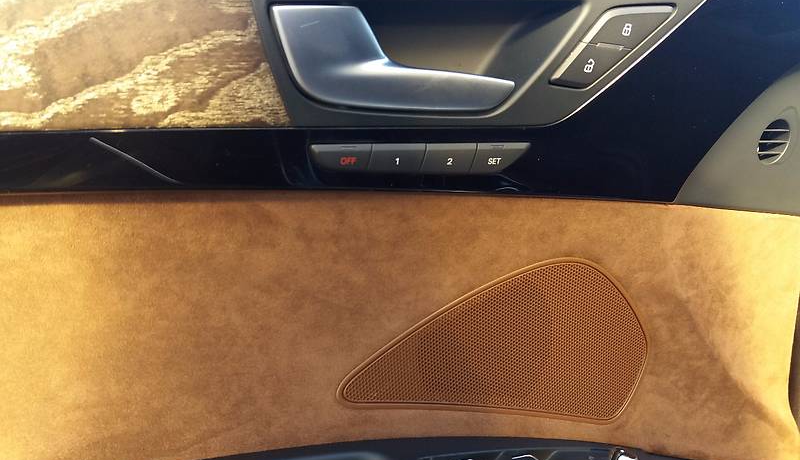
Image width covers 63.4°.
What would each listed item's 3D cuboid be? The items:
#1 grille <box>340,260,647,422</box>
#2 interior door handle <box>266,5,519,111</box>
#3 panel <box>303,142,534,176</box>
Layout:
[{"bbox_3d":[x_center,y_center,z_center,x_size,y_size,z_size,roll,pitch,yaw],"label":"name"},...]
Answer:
[{"bbox_3d":[0.068,0.068,0.389,0.213,0.105,0.016,5,6,-24],"label":"grille"},{"bbox_3d":[-0.002,-0.087,0.334,0.131,0.051,0.030,-3,9,-21],"label":"interior door handle"},{"bbox_3d":[0.013,-0.037,0.339,0.124,0.018,0.014,-3,9,-21],"label":"panel"}]

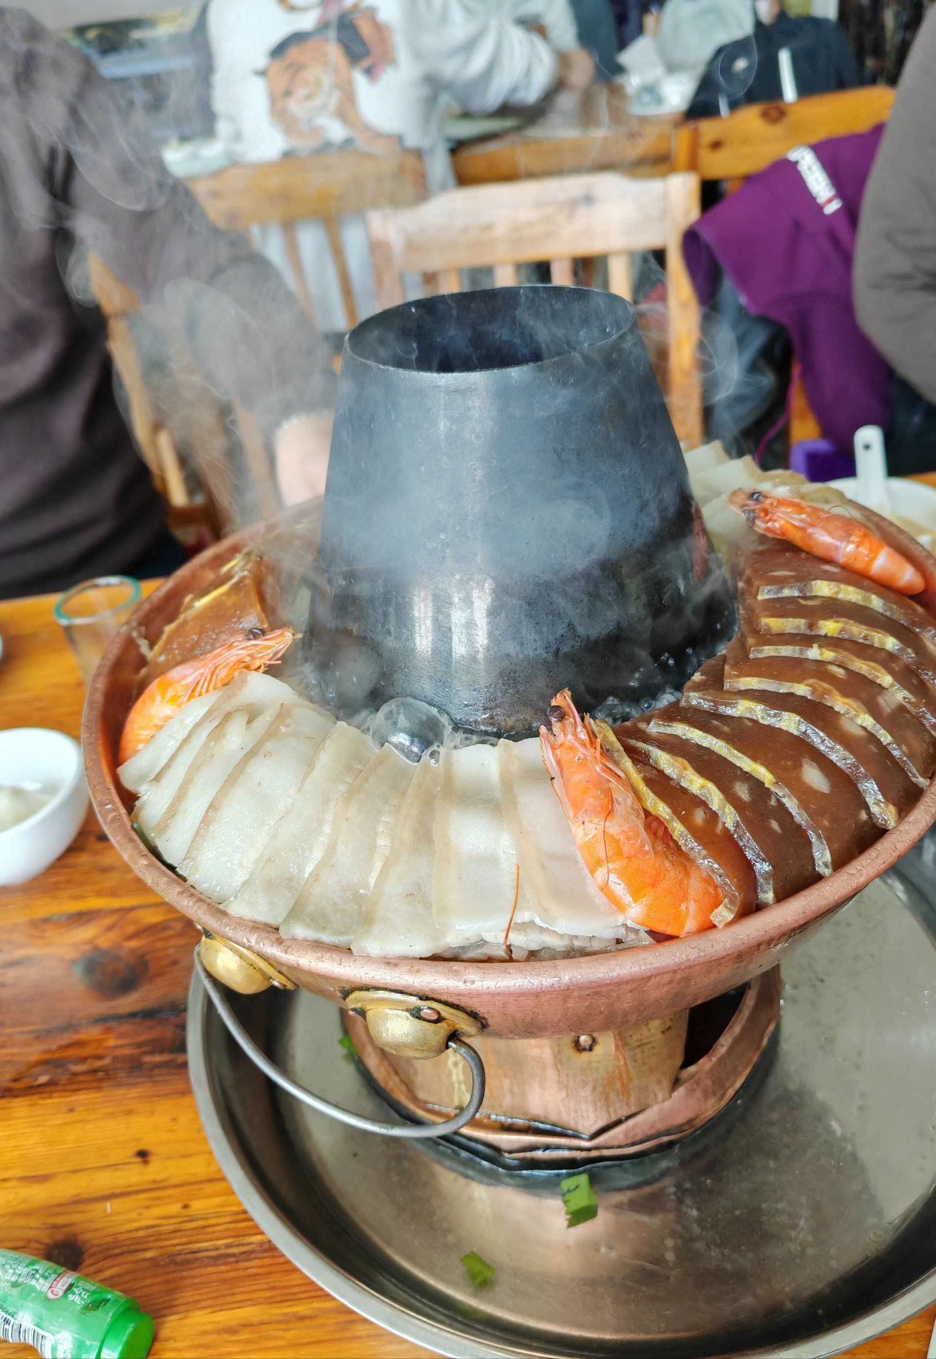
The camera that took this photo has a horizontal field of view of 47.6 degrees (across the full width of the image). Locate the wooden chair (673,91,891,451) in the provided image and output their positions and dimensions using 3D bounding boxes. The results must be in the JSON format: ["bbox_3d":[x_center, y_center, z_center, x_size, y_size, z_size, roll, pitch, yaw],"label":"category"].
[{"bbox_3d":[0.512,-0.578,1.929,0.430,0.890,0.470,-11,37,-3],"label":"wooden chair"}]

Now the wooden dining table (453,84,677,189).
[{"bbox_3d":[0.142,-1.050,2.741,1.300,0.750,0.800,-6,37,2],"label":"wooden dining table"}]

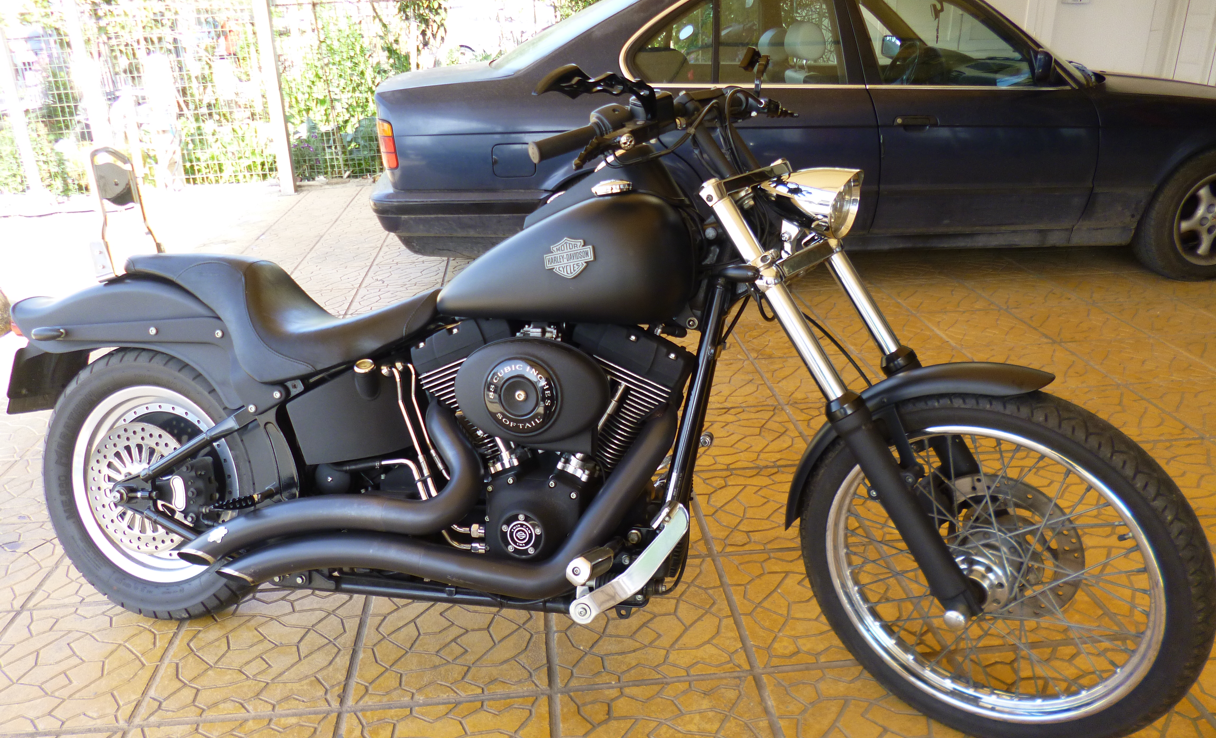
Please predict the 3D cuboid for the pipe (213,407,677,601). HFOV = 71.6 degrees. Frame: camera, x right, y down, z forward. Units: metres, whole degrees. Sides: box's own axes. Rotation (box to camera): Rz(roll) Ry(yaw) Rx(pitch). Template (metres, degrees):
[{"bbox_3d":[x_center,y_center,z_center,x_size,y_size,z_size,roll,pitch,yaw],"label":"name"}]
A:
[{"bbox_3d":[-0.321,0.235,1.566,0.880,0.400,0.170,4,5,14],"label":"pipe"}]

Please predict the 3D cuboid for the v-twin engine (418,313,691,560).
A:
[{"bbox_3d":[-0.122,0.158,1.640,0.550,0.510,0.380,4,5,14],"label":"v-twin engine"}]

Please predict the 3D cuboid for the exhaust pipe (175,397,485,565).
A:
[{"bbox_3d":[-0.540,0.220,1.615,0.630,0.350,0.160,4,5,14],"label":"exhaust pipe"}]

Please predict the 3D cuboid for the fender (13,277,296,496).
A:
[{"bbox_3d":[-1.026,0.012,1.910,0.820,0.450,0.220,4,5,14],"label":"fender"}]

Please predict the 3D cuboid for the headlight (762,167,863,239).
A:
[{"bbox_3d":[0.355,-0.295,1.476,0.190,0.125,0.125,15,26,36],"label":"headlight"}]

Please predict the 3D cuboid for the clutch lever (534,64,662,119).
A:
[{"bbox_3d":[-0.020,-0.439,1.328,0.210,0.085,0.060,-5,16,-32],"label":"clutch lever"}]

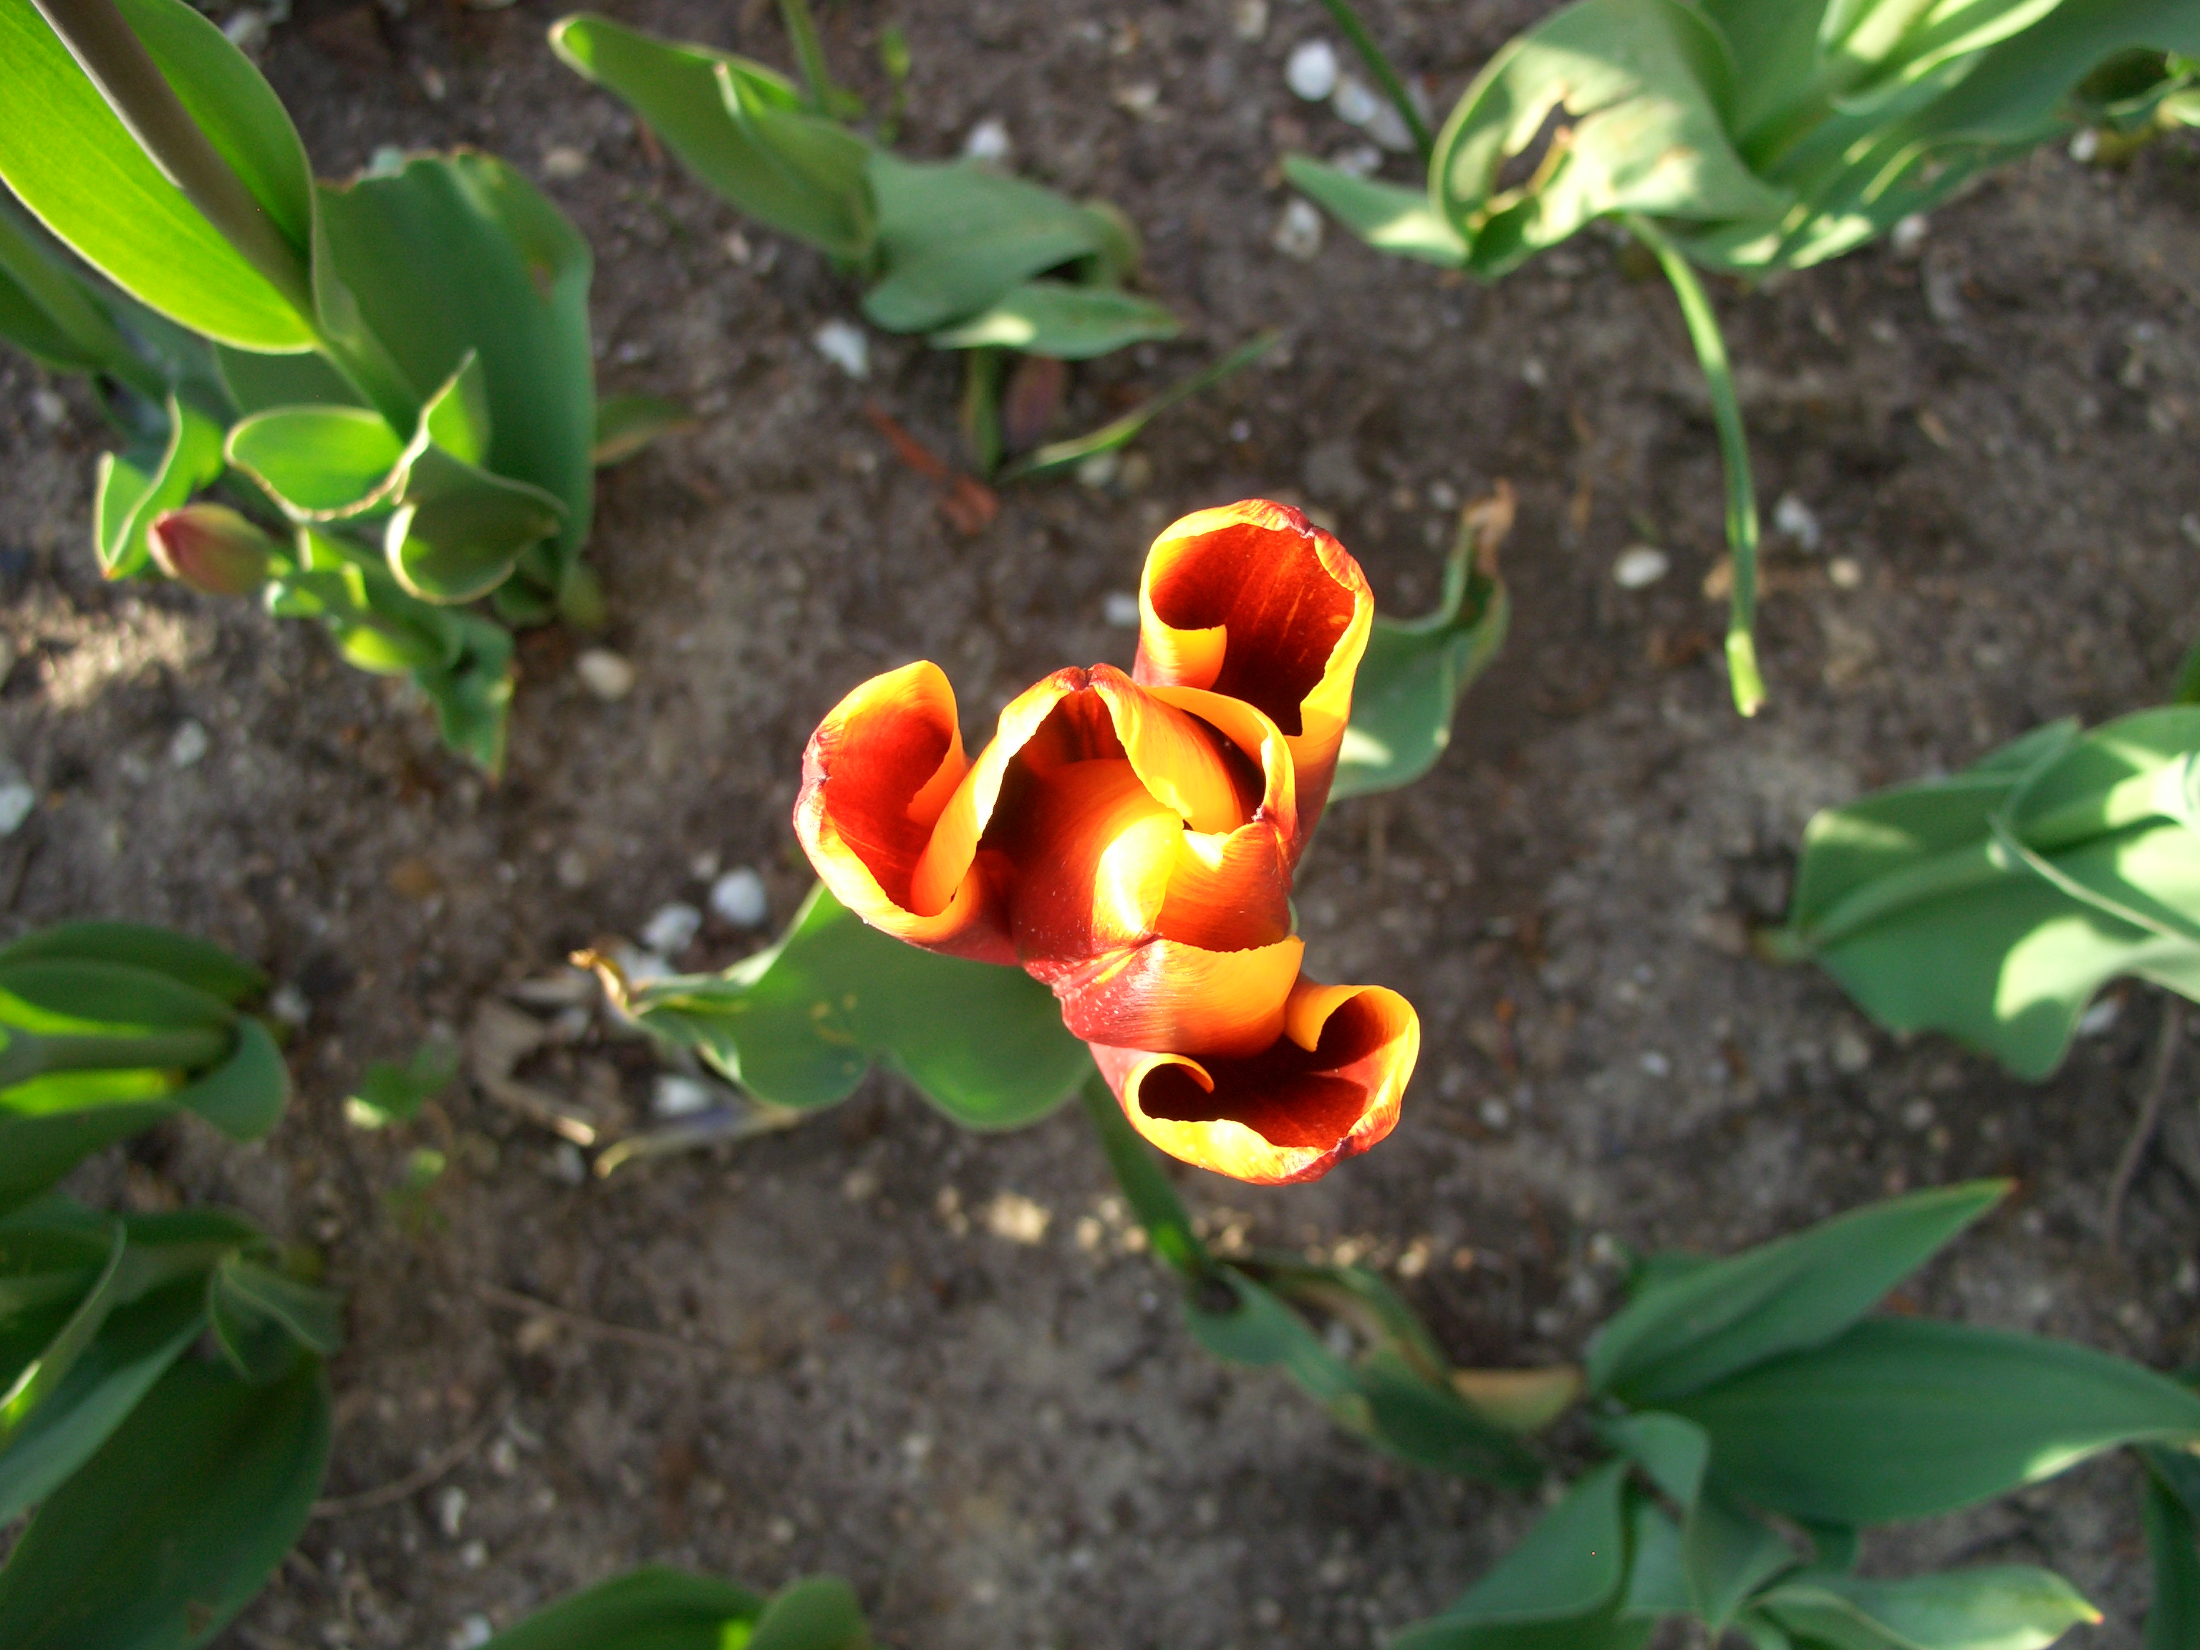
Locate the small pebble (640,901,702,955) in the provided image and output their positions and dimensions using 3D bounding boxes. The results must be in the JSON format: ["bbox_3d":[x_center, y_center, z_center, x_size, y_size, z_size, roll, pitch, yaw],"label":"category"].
[{"bbox_3d":[-0.143,0.034,0.699,0.021,0.011,0.015,-32,82,-6],"label":"small pebble"}]

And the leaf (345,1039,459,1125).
[{"bbox_3d":[-0.216,0.080,0.647,0.035,0.016,0.024,-33,77,-6],"label":"leaf"}]

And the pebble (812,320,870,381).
[{"bbox_3d":[-0.088,-0.161,0.712,0.021,0.010,0.013,43,81,12],"label":"pebble"}]

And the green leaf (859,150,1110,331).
[{"bbox_3d":[-0.035,-0.181,0.651,0.072,0.035,0.052,-12,76,-1],"label":"green leaf"}]

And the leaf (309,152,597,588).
[{"bbox_3d":[-0.186,-0.130,0.605,0.070,0.160,0.038,4,62,-7],"label":"leaf"}]

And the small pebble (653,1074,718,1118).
[{"bbox_3d":[-0.137,0.089,0.690,0.020,0.011,0.014,3,80,0],"label":"small pebble"}]

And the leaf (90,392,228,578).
[{"bbox_3d":[-0.250,-0.090,0.560,0.032,0.048,0.042,-31,77,-5],"label":"leaf"}]

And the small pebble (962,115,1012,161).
[{"bbox_3d":[-0.041,-0.245,0.750,0.015,0.010,0.017,-6,80,-2],"label":"small pebble"}]

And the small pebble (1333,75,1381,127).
[{"bbox_3d":[0.092,-0.260,0.754,0.016,0.011,0.019,-22,81,-4],"label":"small pebble"}]

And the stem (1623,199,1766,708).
[{"bbox_3d":[0.182,-0.111,0.640,0.022,0.020,0.162,-9,76,-2],"label":"stem"}]

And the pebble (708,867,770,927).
[{"bbox_3d":[-0.121,0.024,0.701,0.018,0.012,0.020,-17,81,-3],"label":"pebble"}]

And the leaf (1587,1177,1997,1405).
[{"bbox_3d":[0.208,0.139,0.627,0.117,0.080,0.042,-31,82,-6],"label":"leaf"}]

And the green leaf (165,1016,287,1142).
[{"bbox_3d":[-0.268,0.078,0.644,0.036,0.030,0.038,8,80,1],"label":"green leaf"}]

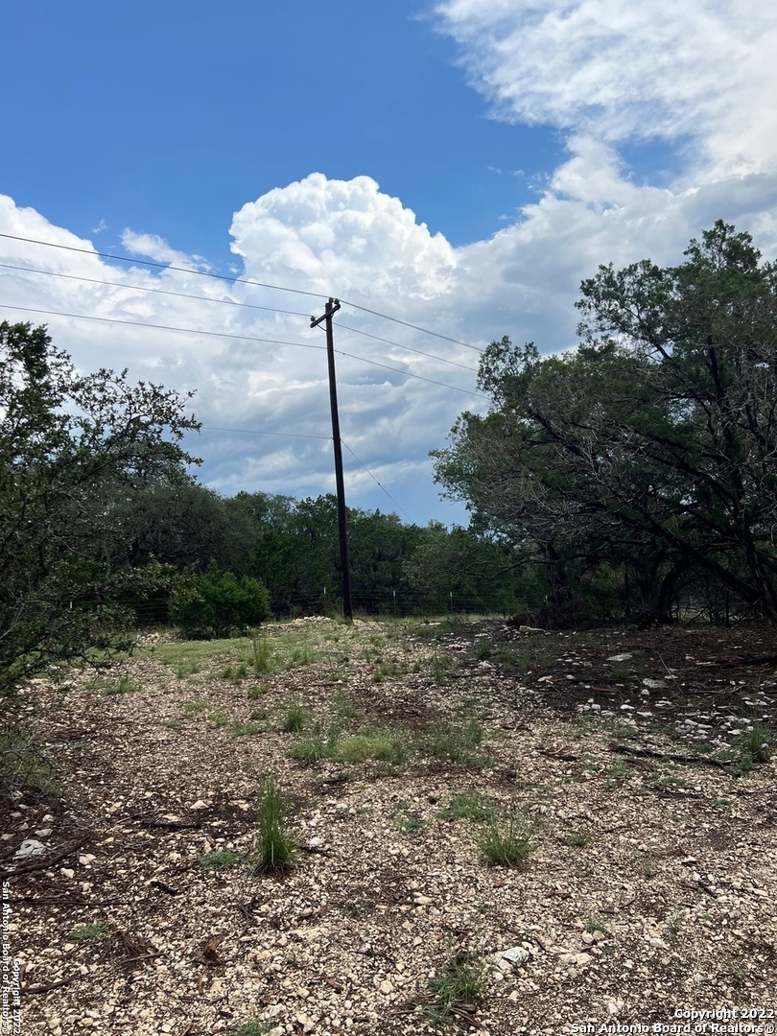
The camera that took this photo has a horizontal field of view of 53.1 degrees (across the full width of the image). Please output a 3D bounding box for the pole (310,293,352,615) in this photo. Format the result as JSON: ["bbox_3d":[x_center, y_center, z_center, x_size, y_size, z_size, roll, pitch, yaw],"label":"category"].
[{"bbox_3d":[-1.399,-1.745,22.125,0.320,9.250,1.750,-1,-5,-33],"label":"pole"}]

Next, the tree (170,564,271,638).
[{"bbox_3d":[-4.200,2.070,19.400,2.500,1.800,2.400,-1,-4,0],"label":"tree"}]

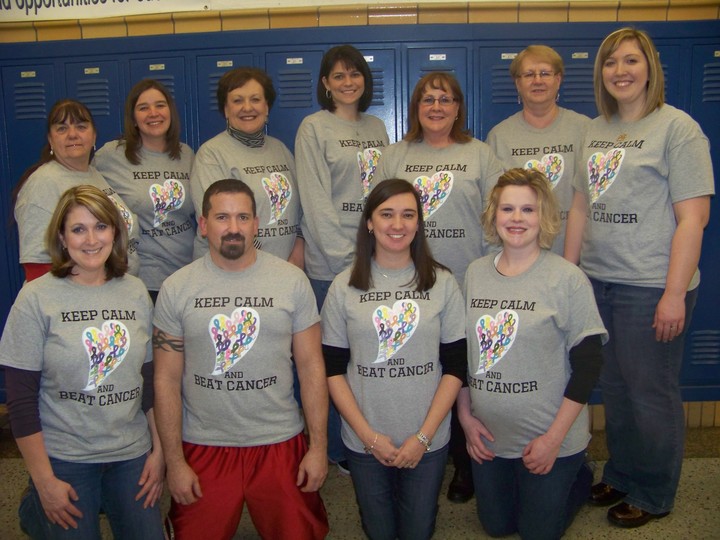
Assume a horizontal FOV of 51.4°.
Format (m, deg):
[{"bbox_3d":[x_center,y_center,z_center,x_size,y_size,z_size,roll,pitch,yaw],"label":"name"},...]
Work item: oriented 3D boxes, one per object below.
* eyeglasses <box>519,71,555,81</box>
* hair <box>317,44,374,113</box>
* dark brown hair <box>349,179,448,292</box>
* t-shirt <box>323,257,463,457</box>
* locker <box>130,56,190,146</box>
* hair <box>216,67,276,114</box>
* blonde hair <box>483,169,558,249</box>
[{"bbox_3d":[0.680,-0.743,2.830,0.138,0.042,0.135,1,10,12],"label":"eyeglasses"},{"bbox_3d":[-0.053,-0.695,2.730,0.210,0.250,0.220,-2,9,-7],"label":"hair"},{"bbox_3d":[0.124,-0.111,2.410,0.310,0.360,0.260,-1,5,-2],"label":"dark brown hair"},{"bbox_3d":[0.105,0.273,2.340,0.445,0.590,0.270,-1,8,2],"label":"t-shirt"},{"bbox_3d":[-0.805,-0.179,3.298,0.275,1.450,0.300,-1,8,3],"label":"locker"},{"bbox_3d":[-0.420,-0.660,2.770,0.220,0.200,0.230,-3,9,-9],"label":"hair"},{"bbox_3d":[0.518,-0.197,2.400,0.255,0.265,0.250,-1,5,6],"label":"blonde hair"}]

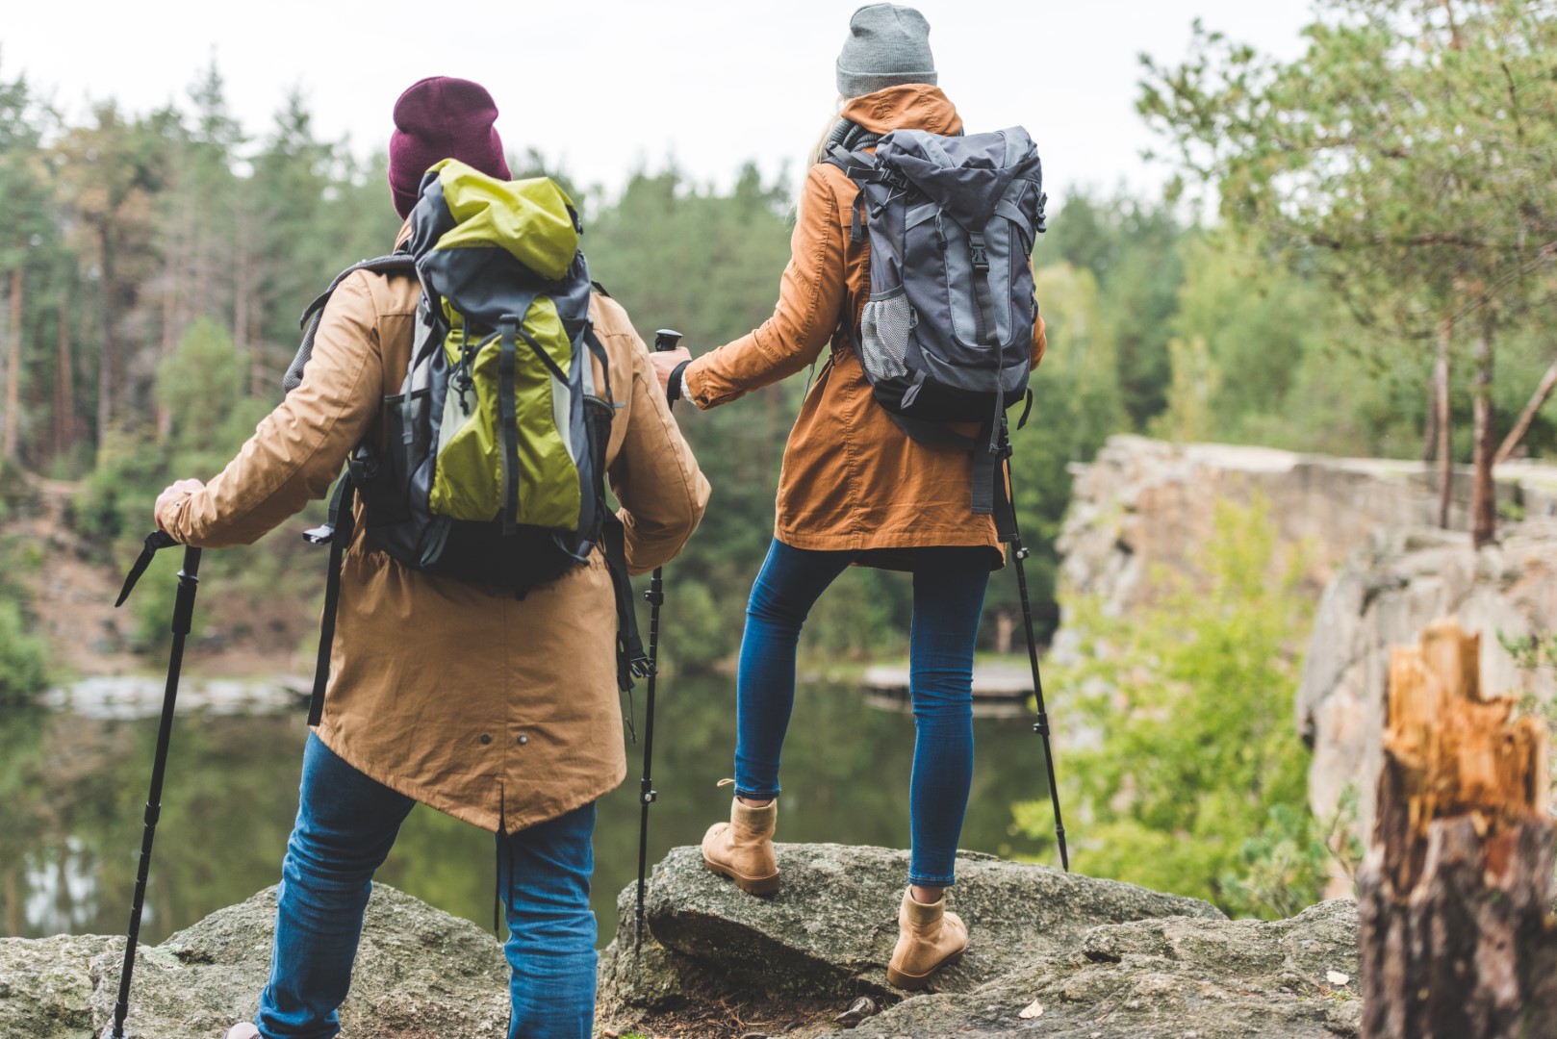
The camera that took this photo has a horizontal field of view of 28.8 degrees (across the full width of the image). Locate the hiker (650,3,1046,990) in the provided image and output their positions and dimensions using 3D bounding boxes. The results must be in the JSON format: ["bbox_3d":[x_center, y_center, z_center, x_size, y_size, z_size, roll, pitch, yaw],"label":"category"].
[{"bbox_3d":[0.189,-0.052,5.340,0.712,1.730,0.797,0,1,-22],"label":"hiker"}]

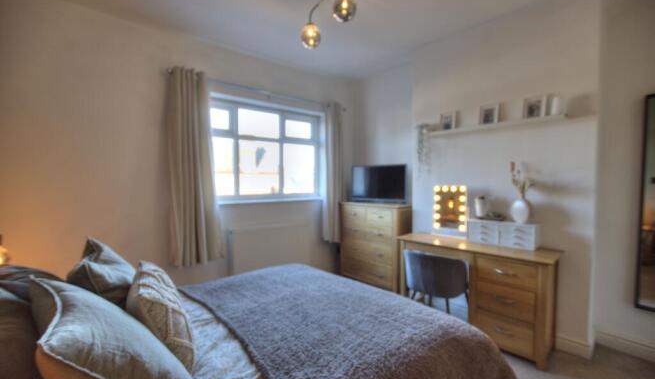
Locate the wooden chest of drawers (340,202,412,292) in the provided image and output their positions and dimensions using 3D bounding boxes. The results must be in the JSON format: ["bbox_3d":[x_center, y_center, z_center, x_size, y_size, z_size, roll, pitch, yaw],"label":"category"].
[{"bbox_3d":[0.647,0.699,3.640,0.420,1.010,0.950,-2,3,-43],"label":"wooden chest of drawers"}]

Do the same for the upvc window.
[{"bbox_3d":[-0.769,-0.418,3.265,1.620,1.120,0.100,-1,2,-37],"label":"upvc window"}]

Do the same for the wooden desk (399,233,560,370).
[{"bbox_3d":[1.256,0.864,2.441,0.385,0.757,1.222,-2,3,-44],"label":"wooden desk"}]

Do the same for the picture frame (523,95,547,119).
[{"bbox_3d":[1.613,-0.633,2.122,0.030,0.160,0.145,-2,2,-45],"label":"picture frame"}]

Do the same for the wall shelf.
[{"bbox_3d":[1.424,-0.537,2.422,0.110,0.050,1.086,-2,2,-42],"label":"wall shelf"}]

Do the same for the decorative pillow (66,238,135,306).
[{"bbox_3d":[-1.139,0.441,1.400,0.150,0.390,0.420,-41,23,-27],"label":"decorative pillow"}]

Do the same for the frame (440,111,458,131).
[{"bbox_3d":[1.151,-0.644,2.584,0.030,0.160,0.145,-2,2,-45],"label":"frame"}]

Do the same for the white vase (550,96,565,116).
[{"bbox_3d":[1.740,-0.624,2.063,0.085,0.155,0.085,-2,2,-42],"label":"white vase"}]

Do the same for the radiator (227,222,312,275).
[{"bbox_3d":[-0.576,0.703,2.891,0.870,0.620,0.100,-1,2,-34],"label":"radiator"}]

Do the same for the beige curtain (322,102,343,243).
[{"bbox_3d":[0.060,-0.220,3.714,0.330,1.900,0.140,-1,2,-37],"label":"beige curtain"}]

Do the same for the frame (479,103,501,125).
[{"bbox_3d":[1.393,-0.641,2.343,0.030,0.160,0.145,-2,2,-45],"label":"frame"}]

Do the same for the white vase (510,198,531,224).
[{"bbox_3d":[1.543,0.170,2.182,0.142,0.200,0.142,-2,2,-45],"label":"white vase"}]

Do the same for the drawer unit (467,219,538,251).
[{"bbox_3d":[1.450,0.364,2.274,0.180,0.196,0.455,-2,2,-45],"label":"drawer unit"}]

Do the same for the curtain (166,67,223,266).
[{"bbox_3d":[-1.305,-0.200,2.700,0.470,1.880,0.140,-1,2,-37],"label":"curtain"}]

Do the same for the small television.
[{"bbox_3d":[0.563,-0.062,3.088,0.100,0.422,0.730,-2,2,-45],"label":"small television"}]

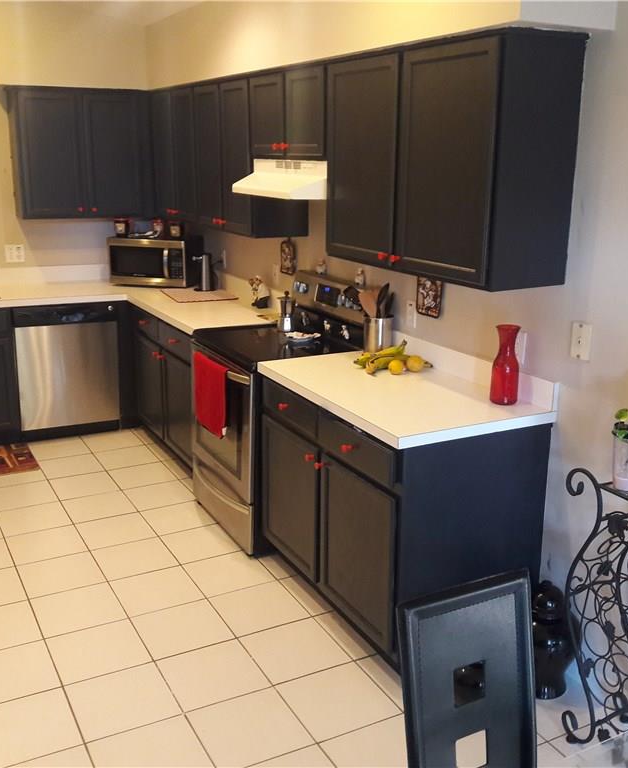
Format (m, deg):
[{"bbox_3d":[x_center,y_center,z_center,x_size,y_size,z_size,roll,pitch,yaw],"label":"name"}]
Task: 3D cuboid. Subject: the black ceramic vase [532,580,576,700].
[{"bbox_3d":[0.805,0.849,2.775,0.228,0.400,0.228,-7,17,-27],"label":"black ceramic vase"}]

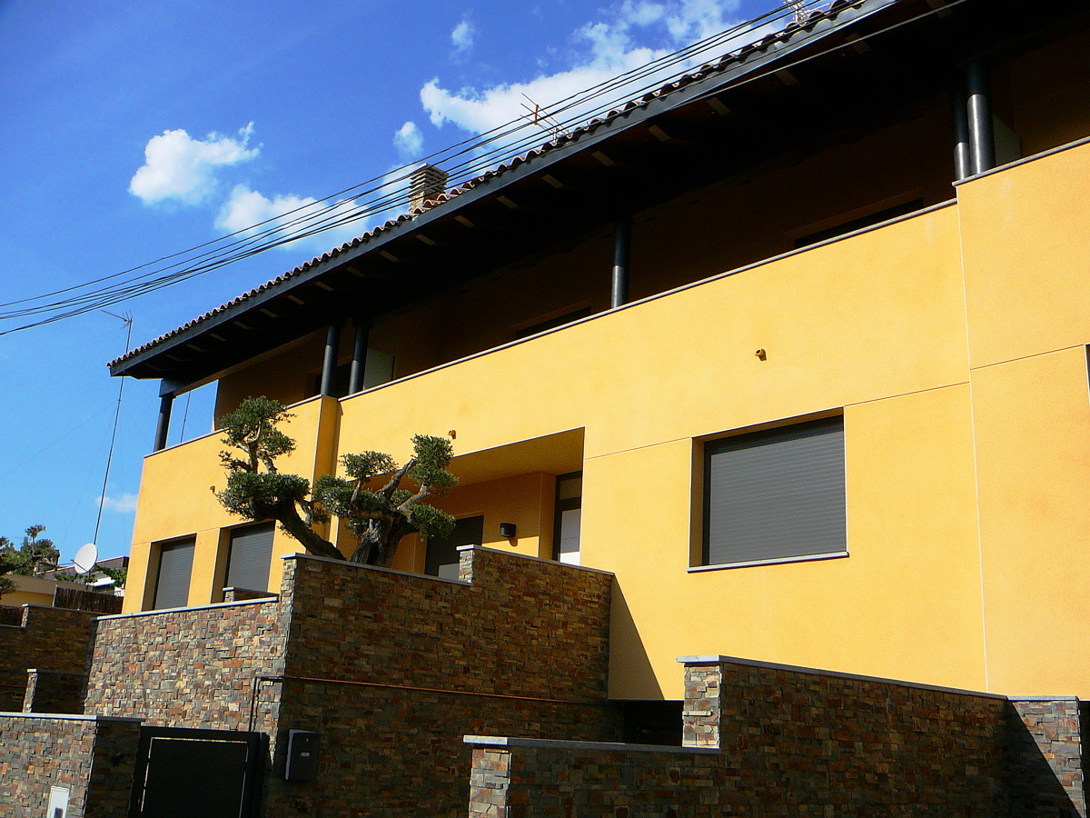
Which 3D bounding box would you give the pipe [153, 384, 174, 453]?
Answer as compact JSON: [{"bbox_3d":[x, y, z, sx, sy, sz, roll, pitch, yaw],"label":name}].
[{"bbox_3d":[-7.160,0.295,20.736,0.189,1.154,0.189,18,-22,-40],"label":"pipe"}]

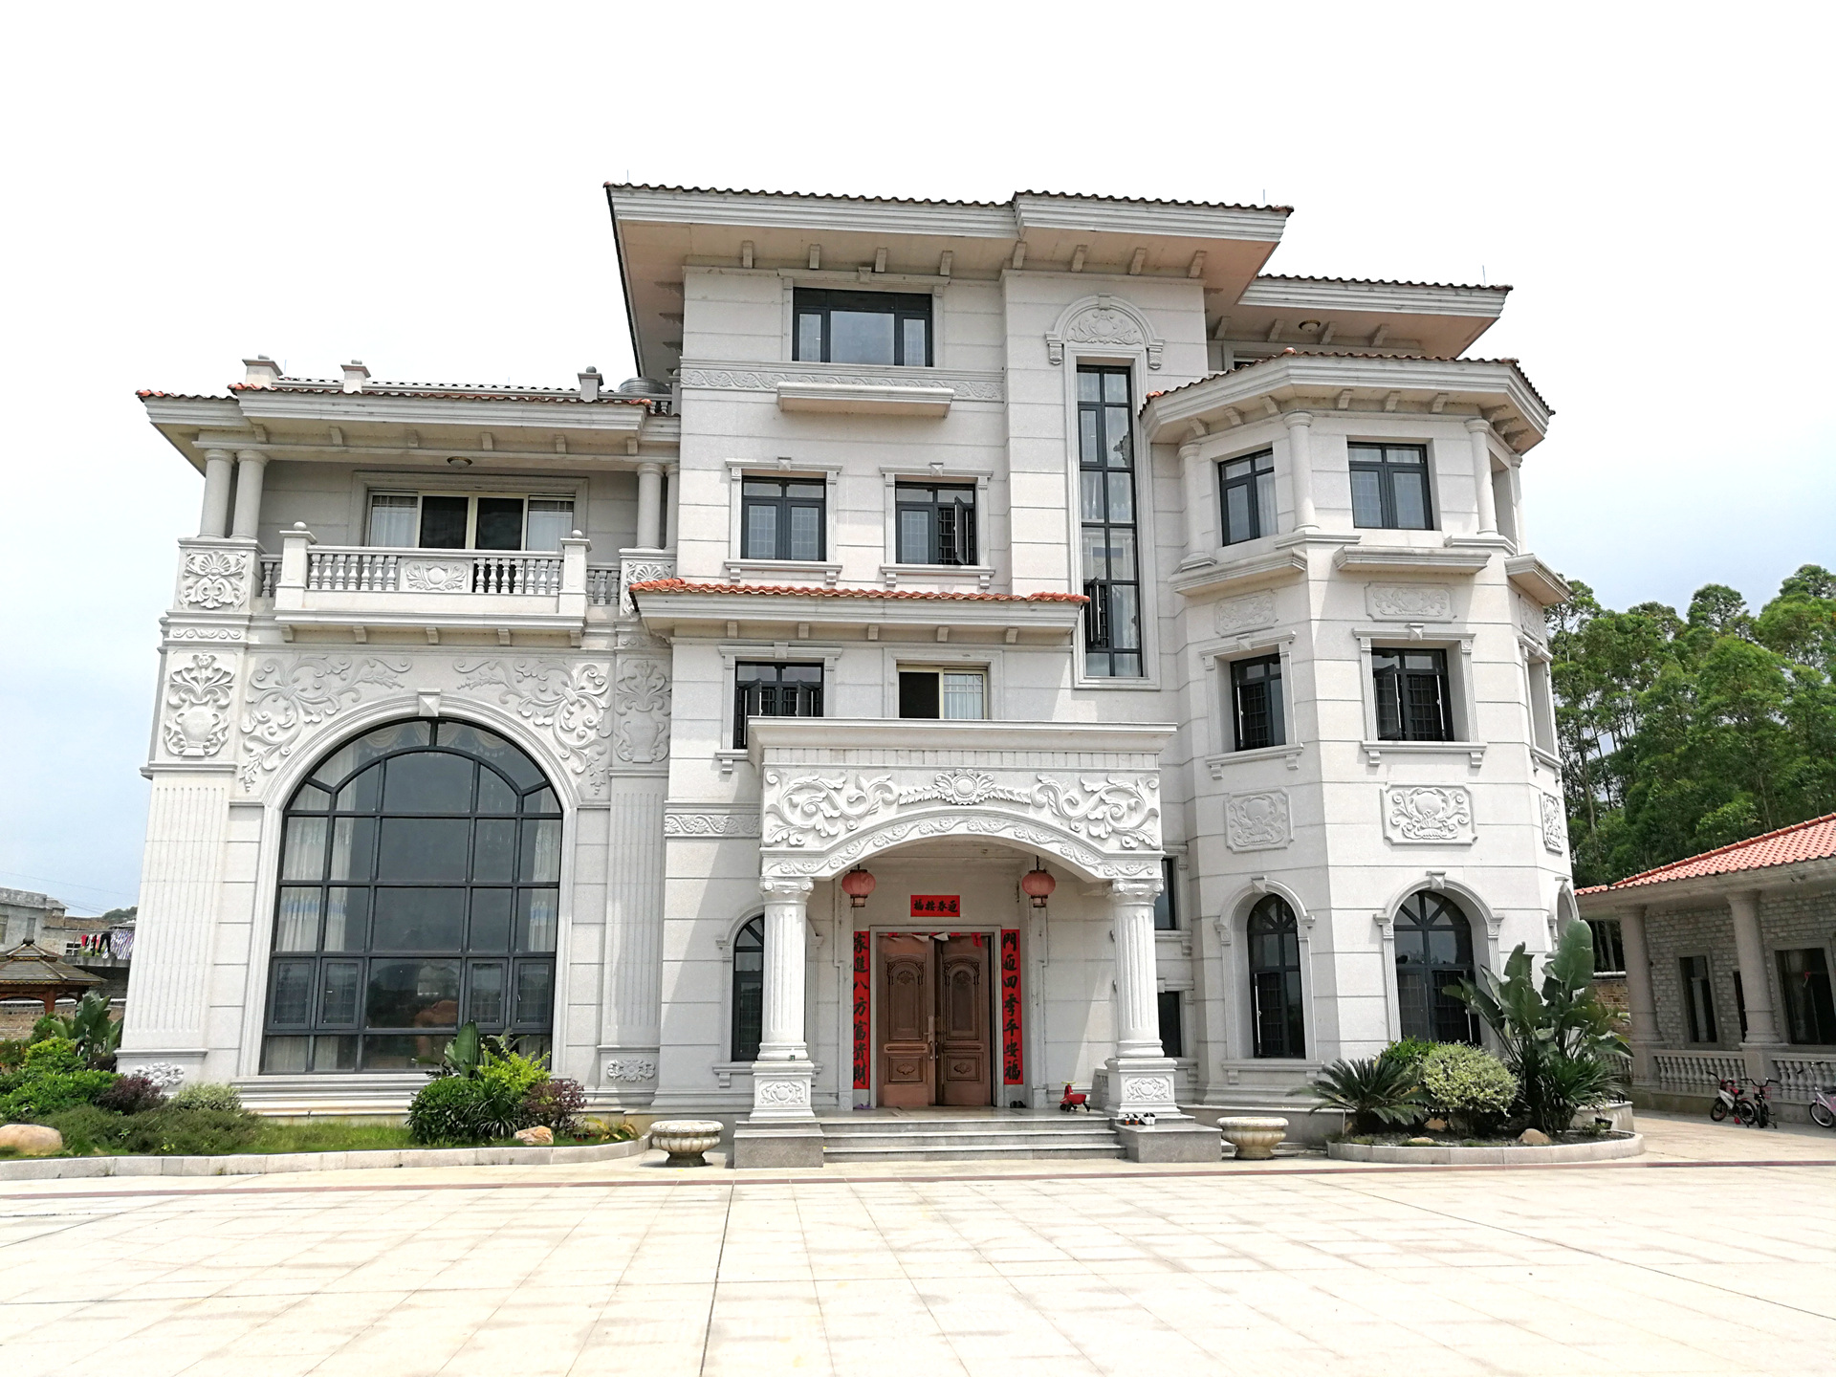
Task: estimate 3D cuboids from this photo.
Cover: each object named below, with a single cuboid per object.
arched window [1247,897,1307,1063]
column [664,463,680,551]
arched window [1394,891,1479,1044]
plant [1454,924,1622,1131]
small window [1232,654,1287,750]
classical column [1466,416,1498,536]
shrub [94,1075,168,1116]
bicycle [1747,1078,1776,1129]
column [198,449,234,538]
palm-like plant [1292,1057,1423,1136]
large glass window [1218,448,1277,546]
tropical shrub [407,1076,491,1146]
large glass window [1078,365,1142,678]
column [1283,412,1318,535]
[{"bbox_3d":[5.224,4.174,20.825,1.060,2.330,0.150,-11,-17,38],"label":"arched window"},{"bbox_3d":[-3.969,-2.993,23.659,0.420,1.620,0.420,1,-13,-6],"label":"column"},{"bbox_3d":[7.498,4.149,20.954,1.370,2.360,0.160,1,-13,-6],"label":"arched window"},{"bbox_3d":[7.945,4.323,18.347,2.150,2.680,1.900,1,-14,-6],"label":"plant"},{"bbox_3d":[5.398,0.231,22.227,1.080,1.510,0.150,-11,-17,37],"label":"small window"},{"bbox_3d":[8.665,-3.166,21.869,0.360,1.860,0.360,1,-14,-6],"label":"classical column"},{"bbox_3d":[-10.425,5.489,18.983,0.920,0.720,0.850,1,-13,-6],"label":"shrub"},{"bbox_3d":[13.275,6.407,22.315,1.100,0.830,0.520,12,-18,-42],"label":"bicycle"},{"bbox_3d":[-11.137,-3.038,22.707,0.420,1.500,0.420,1,-14,-6],"label":"column"},{"bbox_3d":[5.671,5.192,18.301,1.680,0.960,1.650,1,-14,-6],"label":"palm-like plant"},{"bbox_3d":[5.384,-3.042,22.986,1.080,1.520,0.150,-11,-17,37],"label":"large glass window"},{"bbox_3d":[-5.873,5.260,17.897,1.000,0.830,0.980,1,-14,-6],"label":"tropical shrub"},{"bbox_3d":[3.183,-2.845,24.107,1.020,5.620,0.150,1,-13,-6],"label":"large glass window"},{"bbox_3d":[5.763,-3.262,21.533,0.410,1.960,0.410,1,-13,-6],"label":"column"}]

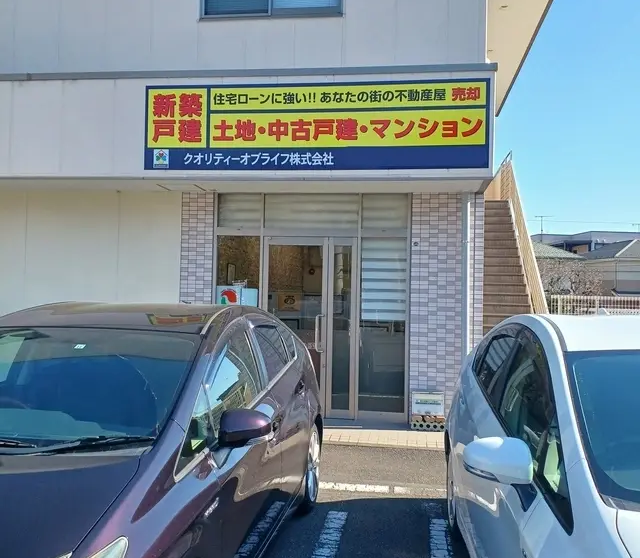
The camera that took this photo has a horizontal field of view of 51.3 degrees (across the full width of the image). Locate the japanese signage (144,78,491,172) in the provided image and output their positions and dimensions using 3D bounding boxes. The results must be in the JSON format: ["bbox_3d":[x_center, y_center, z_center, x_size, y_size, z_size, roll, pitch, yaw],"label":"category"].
[{"bbox_3d":[-0.089,-1.608,6.981,3.648,0.914,0.100,1,-1,8],"label":"japanese signage"}]

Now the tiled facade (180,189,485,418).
[{"bbox_3d":[0.091,0.319,7.906,3.584,2.676,0.300,1,-1,8],"label":"tiled facade"}]

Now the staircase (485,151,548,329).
[{"bbox_3d":[3.443,-0.511,13.502,1.580,5.050,5.200,1,-2,7],"label":"staircase"}]

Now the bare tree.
[{"bbox_3d":[10.787,0.713,28.791,3.200,3.400,3.000,1,-1,8],"label":"bare tree"}]

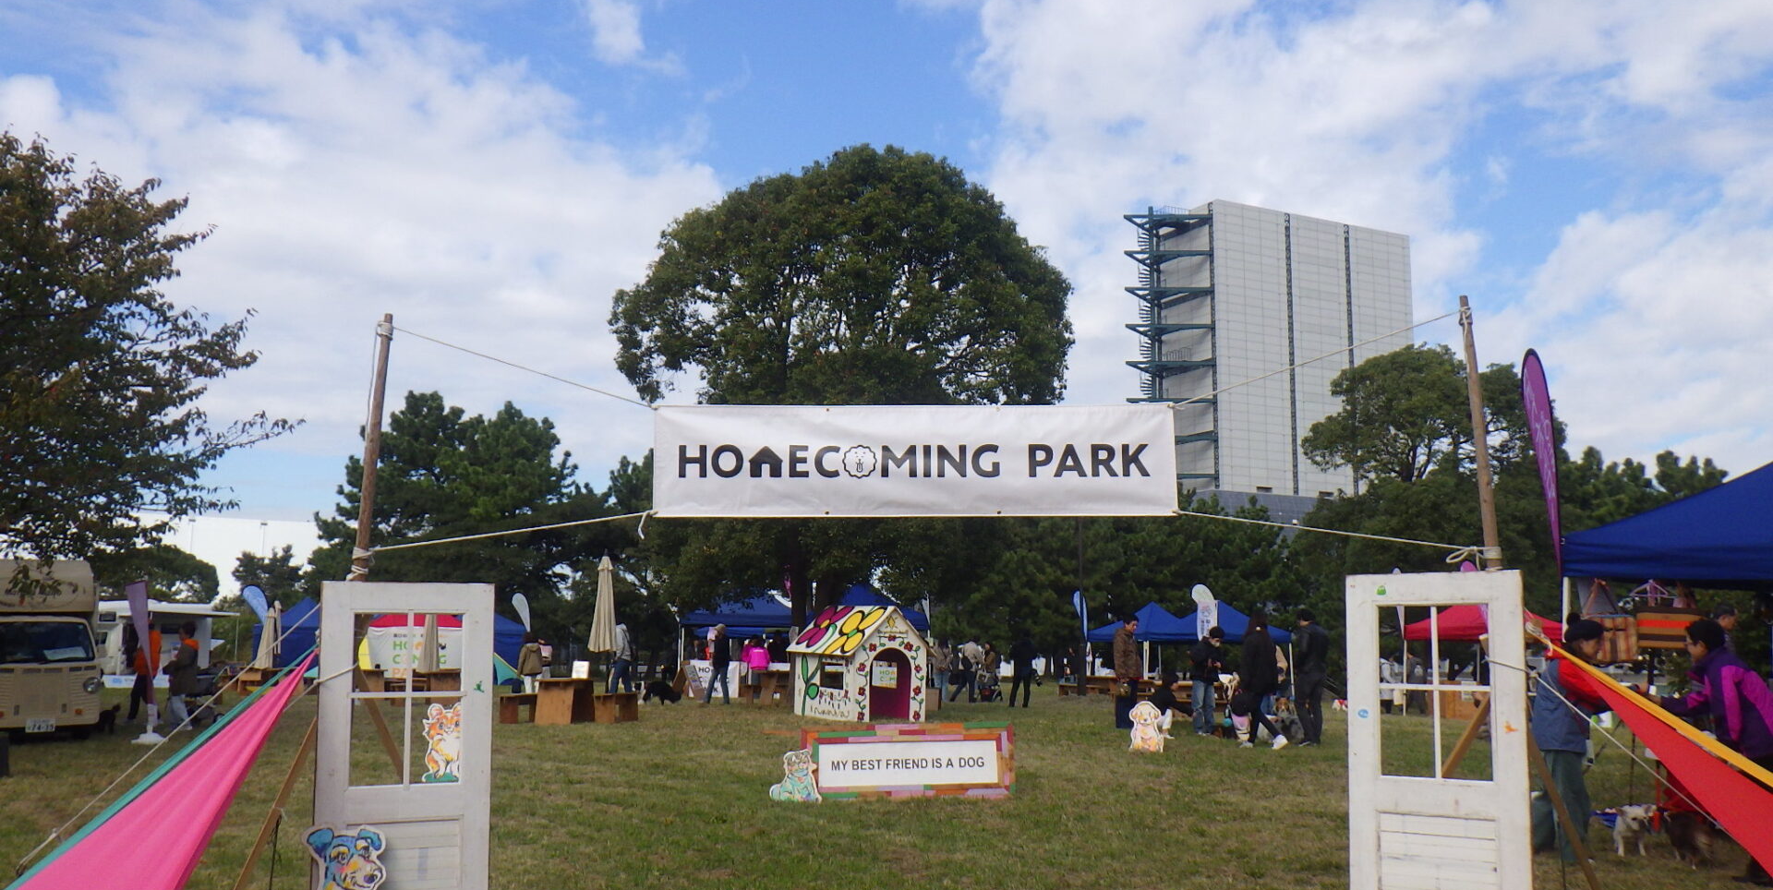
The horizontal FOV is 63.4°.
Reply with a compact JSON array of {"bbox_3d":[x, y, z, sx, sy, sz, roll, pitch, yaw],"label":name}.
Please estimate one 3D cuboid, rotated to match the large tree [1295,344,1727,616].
[{"bbox_3d":[22.593,2.415,51.181,14.886,12.223,11.000,0,-8,0],"label":"large tree"}]

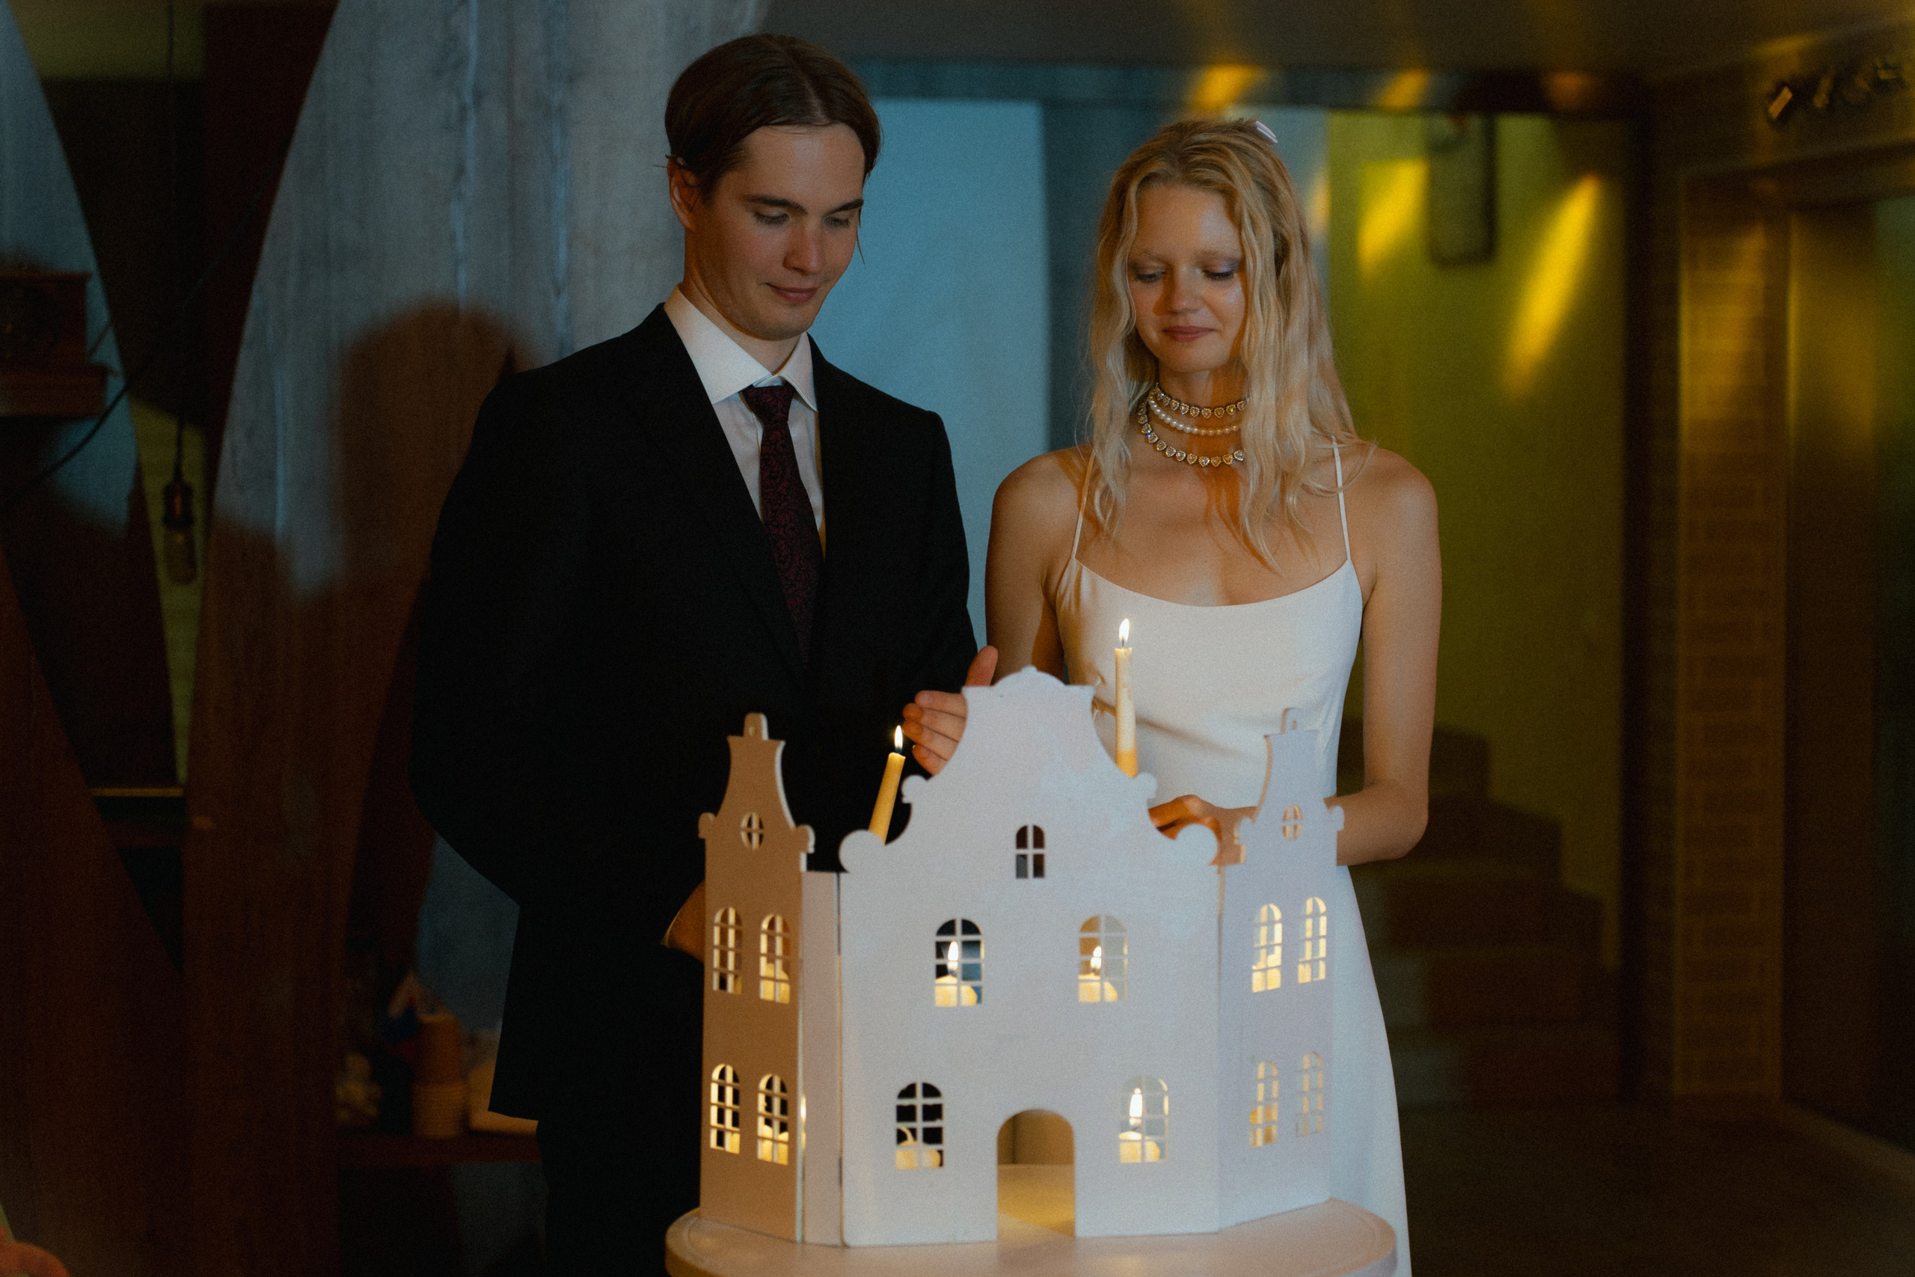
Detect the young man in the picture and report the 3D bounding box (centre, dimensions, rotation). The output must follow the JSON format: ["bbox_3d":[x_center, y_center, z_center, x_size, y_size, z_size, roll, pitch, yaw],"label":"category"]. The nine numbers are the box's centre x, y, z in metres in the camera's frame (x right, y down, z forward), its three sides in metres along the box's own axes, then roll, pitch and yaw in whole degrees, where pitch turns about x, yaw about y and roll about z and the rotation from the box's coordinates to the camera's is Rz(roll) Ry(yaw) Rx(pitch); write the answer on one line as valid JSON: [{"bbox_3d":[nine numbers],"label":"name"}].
[{"bbox_3d":[-0.179,0.406,3.467,0.530,1.860,0.480,-2,4,-27],"label":"young man"}]

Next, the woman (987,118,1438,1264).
[{"bbox_3d":[0.215,0.419,3.541,0.450,1.760,0.420,0,3,8],"label":"woman"}]

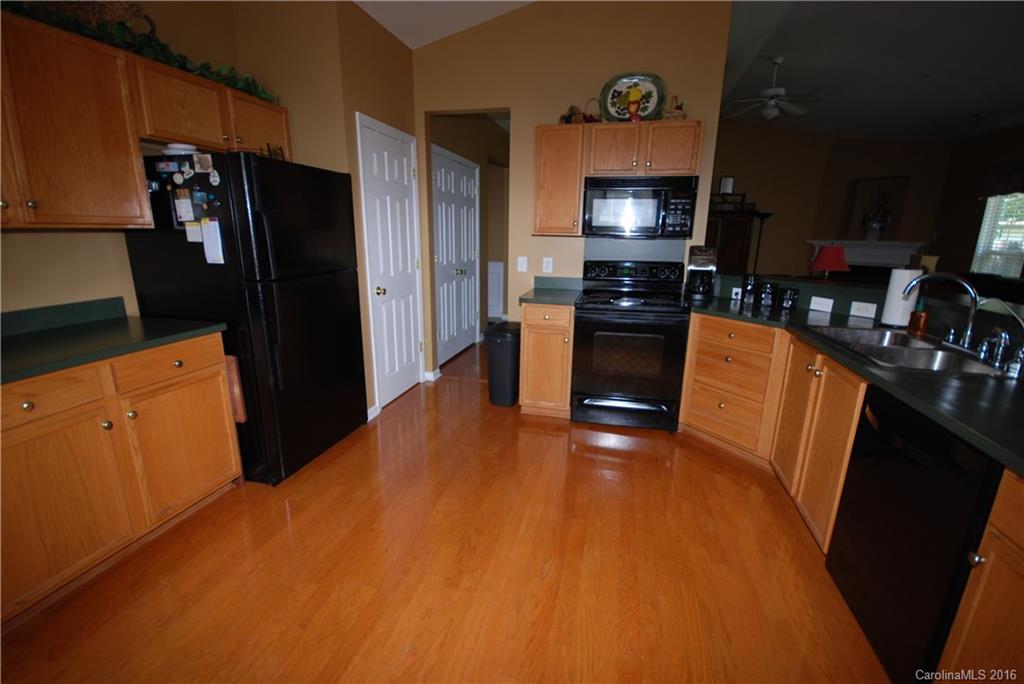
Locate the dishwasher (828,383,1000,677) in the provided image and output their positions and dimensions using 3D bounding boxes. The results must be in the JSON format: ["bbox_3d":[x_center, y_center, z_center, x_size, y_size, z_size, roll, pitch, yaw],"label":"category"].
[{"bbox_3d":[1.512,0.656,1.342,0.600,0.850,0.600,5,15,13],"label":"dishwasher"}]

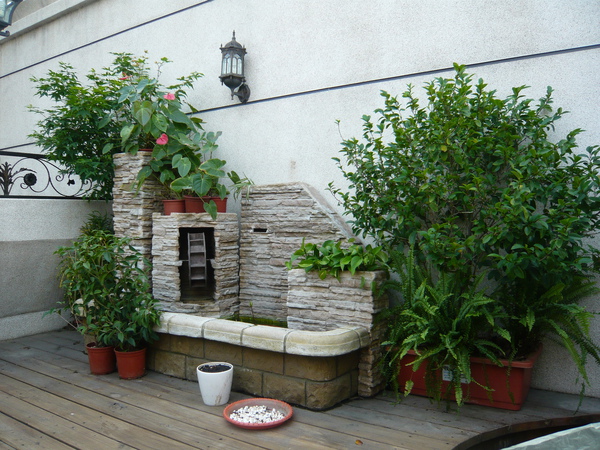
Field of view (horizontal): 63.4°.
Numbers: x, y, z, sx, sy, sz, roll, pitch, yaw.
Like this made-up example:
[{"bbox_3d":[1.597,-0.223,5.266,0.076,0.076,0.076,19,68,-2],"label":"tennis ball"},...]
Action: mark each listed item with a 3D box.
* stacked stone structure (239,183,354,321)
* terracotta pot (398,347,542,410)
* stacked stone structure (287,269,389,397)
[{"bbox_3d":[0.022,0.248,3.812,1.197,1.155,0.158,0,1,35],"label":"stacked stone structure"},{"bbox_3d":[0.980,0.855,2.907,0.766,0.257,0.389,0,1,31],"label":"terracotta pot"},{"bbox_3d":[0.221,0.630,3.015,0.567,0.714,0.231,0,1,30],"label":"stacked stone structure"}]

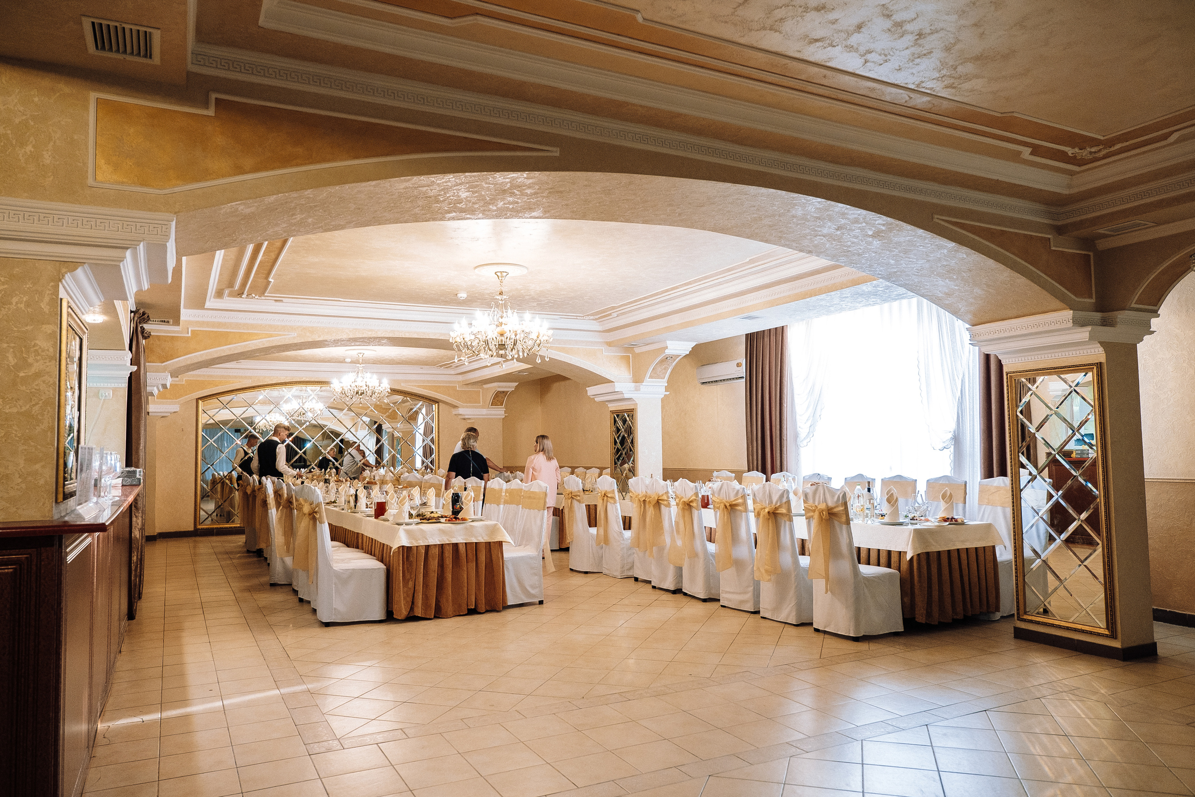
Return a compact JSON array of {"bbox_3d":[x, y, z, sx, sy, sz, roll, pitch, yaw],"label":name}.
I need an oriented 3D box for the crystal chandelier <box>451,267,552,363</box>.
[{"bbox_3d":[-0.883,-0.753,7.316,0.920,0.870,0.920,-1,-3,0],"label":"crystal chandelier"}]

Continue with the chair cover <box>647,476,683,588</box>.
[{"bbox_3d":[0.801,1.345,8.005,0.530,1.130,0.420,1,-4,-27],"label":"chair cover"}]

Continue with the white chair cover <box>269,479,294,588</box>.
[{"bbox_3d":[-3.298,1.439,8.682,0.570,1.080,0.460,1,-4,-28],"label":"white chair cover"}]

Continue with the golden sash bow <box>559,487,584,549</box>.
[{"bbox_3d":[-0.271,1.336,9.136,0.170,0.610,0.380,1,-4,-27],"label":"golden sash bow"}]

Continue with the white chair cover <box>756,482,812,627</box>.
[{"bbox_3d":[1.640,1.243,6.541,0.604,1.108,0.443,1,-4,-28],"label":"white chair cover"}]

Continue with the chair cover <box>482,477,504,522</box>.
[{"bbox_3d":[-1.300,1.386,8.275,0.570,1.080,0.460,1,-4,-28],"label":"chair cover"}]

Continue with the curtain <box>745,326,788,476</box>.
[{"bbox_3d":[2.192,0.548,10.264,0.147,2.964,0.801,2,-5,-28],"label":"curtain"}]

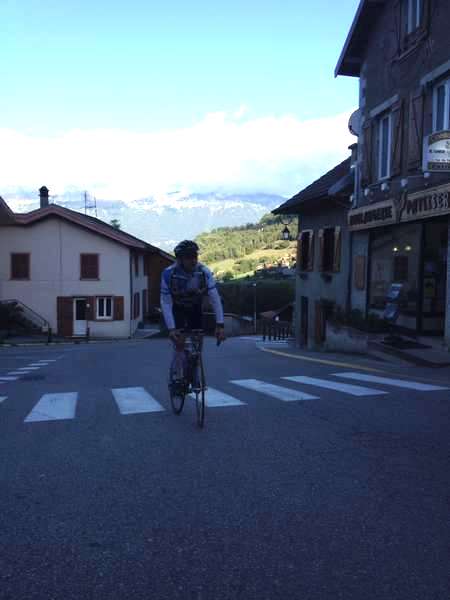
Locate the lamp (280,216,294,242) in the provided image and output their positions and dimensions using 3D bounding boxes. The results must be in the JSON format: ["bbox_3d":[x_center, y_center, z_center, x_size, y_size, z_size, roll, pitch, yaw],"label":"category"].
[{"bbox_3d":[2.163,-2.475,21.000,0.460,0.820,0.420,0,3,-9],"label":"lamp"}]

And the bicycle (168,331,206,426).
[{"bbox_3d":[-0.393,0.760,6.287,0.450,0.970,1.660,-1,-3,-18],"label":"bicycle"}]

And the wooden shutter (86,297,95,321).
[{"bbox_3d":[-7.388,0.480,33.500,0.500,1.310,0.060,0,3,-3],"label":"wooden shutter"}]

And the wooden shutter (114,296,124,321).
[{"bbox_3d":[-5.854,0.482,33.600,0.550,1.310,0.060,0,3,-3],"label":"wooden shutter"}]

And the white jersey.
[{"bbox_3d":[-0.332,-0.046,6.200,0.620,0.680,0.480,-1,3,-15],"label":"white jersey"}]

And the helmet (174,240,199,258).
[{"bbox_3d":[-0.392,-0.514,6.170,0.220,0.175,0.270,-1,3,-19],"label":"helmet"}]

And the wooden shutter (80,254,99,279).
[{"bbox_3d":[-7.471,-1.850,33.500,1.000,1.360,0.060,0,3,-3],"label":"wooden shutter"}]

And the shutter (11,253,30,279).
[{"bbox_3d":[-11.180,-1.871,33.200,1.030,1.400,0.060,0,3,-3],"label":"shutter"}]

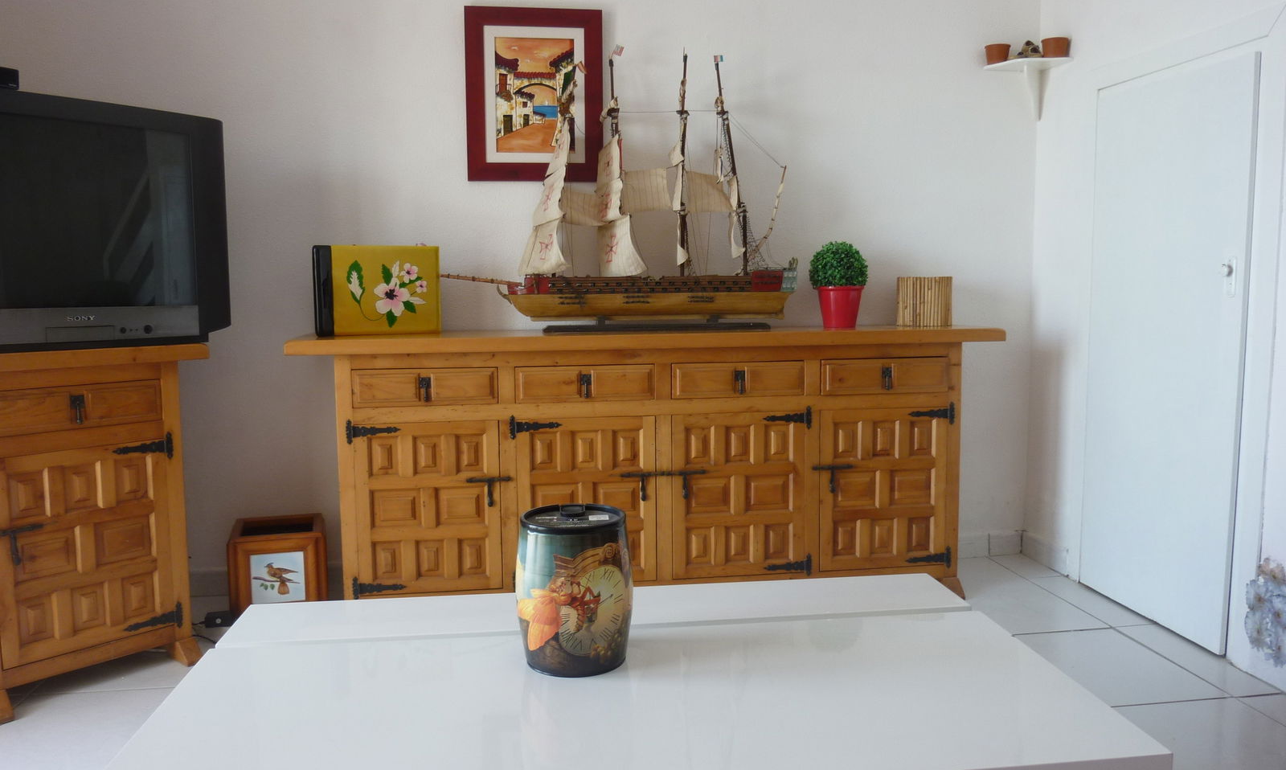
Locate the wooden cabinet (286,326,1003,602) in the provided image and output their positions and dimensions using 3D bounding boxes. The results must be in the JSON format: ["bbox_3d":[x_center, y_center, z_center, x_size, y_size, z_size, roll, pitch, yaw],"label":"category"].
[{"bbox_3d":[0.035,0.246,2.851,2.038,0.825,0.449,-1,6,-8],"label":"wooden cabinet"}]

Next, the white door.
[{"bbox_3d":[1.459,-0.096,2.611,0.040,1.526,0.628,-1,6,-8],"label":"white door"}]

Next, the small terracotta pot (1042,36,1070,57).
[{"bbox_3d":[1.313,-1.073,2.953,0.083,0.061,0.083,0,6,0],"label":"small terracotta pot"}]

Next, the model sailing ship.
[{"bbox_3d":[-0.061,-0.564,2.729,1.065,0.815,0.222,-1,6,-8],"label":"model sailing ship"}]

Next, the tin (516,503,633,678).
[{"bbox_3d":[-0.096,0.288,1.316,0.166,0.203,0.166,0,6,0],"label":"tin"}]

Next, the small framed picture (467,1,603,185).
[{"bbox_3d":[-0.336,-0.904,2.911,0.424,0.527,0.026,-1,6,-8],"label":"small framed picture"}]

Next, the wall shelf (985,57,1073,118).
[{"bbox_3d":[1.290,-0.981,3.098,0.269,0.179,0.170,4,7,36],"label":"wall shelf"}]

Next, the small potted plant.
[{"bbox_3d":[0.605,-0.309,2.875,0.181,0.266,0.181,-1,6,-8],"label":"small potted plant"}]

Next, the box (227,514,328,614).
[{"bbox_3d":[-1.080,0.550,2.789,0.255,0.251,0.293,-2,6,-17],"label":"box"}]

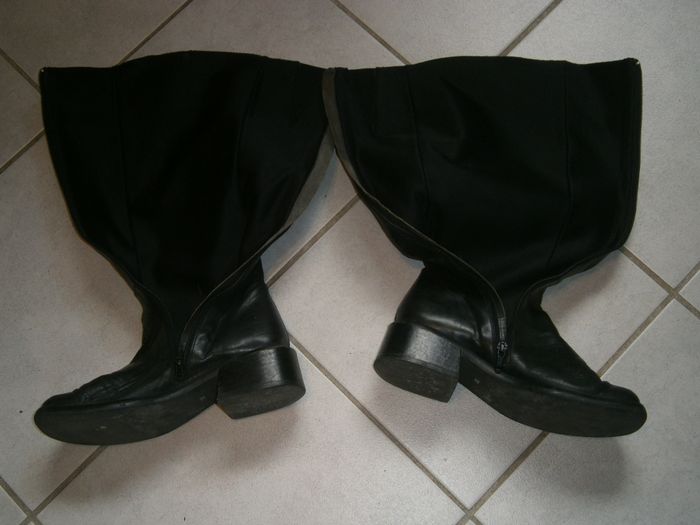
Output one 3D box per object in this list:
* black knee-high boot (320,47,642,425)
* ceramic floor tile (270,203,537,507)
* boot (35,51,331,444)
[{"bbox_3d":[0.133,-0.046,0.988,0.358,0.105,0.409,5,71,5],"label":"black knee-high boot"},{"bbox_3d":[0.119,0.038,1.022,0.313,0.009,0.313,43,81,13],"label":"ceramic floor tile"},{"bbox_3d":[-0.171,-0.039,1.003,0.334,0.105,0.425,-6,71,2],"label":"boot"}]

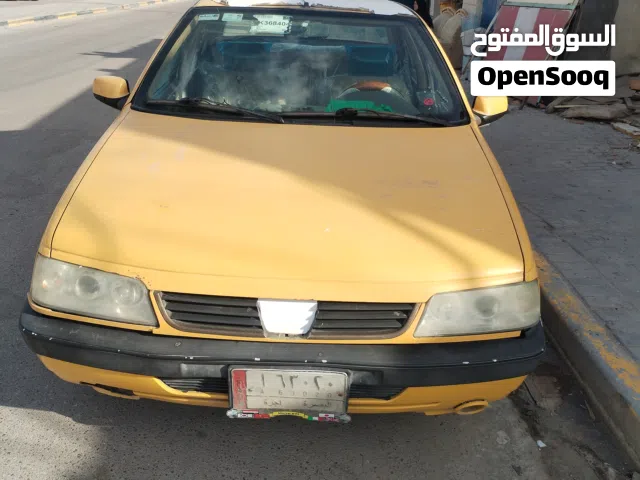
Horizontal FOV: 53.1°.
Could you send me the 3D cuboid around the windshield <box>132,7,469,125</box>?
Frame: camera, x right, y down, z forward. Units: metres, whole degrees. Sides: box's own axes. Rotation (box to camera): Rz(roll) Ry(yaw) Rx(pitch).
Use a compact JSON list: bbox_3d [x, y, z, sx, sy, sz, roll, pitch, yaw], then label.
[{"bbox_3d":[-0.072,-0.848,3.071,1.480,0.112,0.830,3,58,-1],"label":"windshield"}]

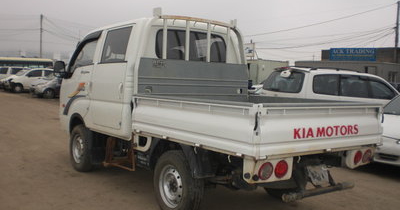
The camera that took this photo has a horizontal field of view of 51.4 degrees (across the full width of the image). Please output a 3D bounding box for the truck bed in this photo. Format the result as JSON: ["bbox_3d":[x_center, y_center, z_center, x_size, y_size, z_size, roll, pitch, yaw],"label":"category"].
[{"bbox_3d":[0.536,0.143,4.338,1.730,0.400,1.930,0,3,-37],"label":"truck bed"}]

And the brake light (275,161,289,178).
[{"bbox_3d":[0.659,0.519,3.363,0.145,0.145,0.050,0,3,-36],"label":"brake light"}]

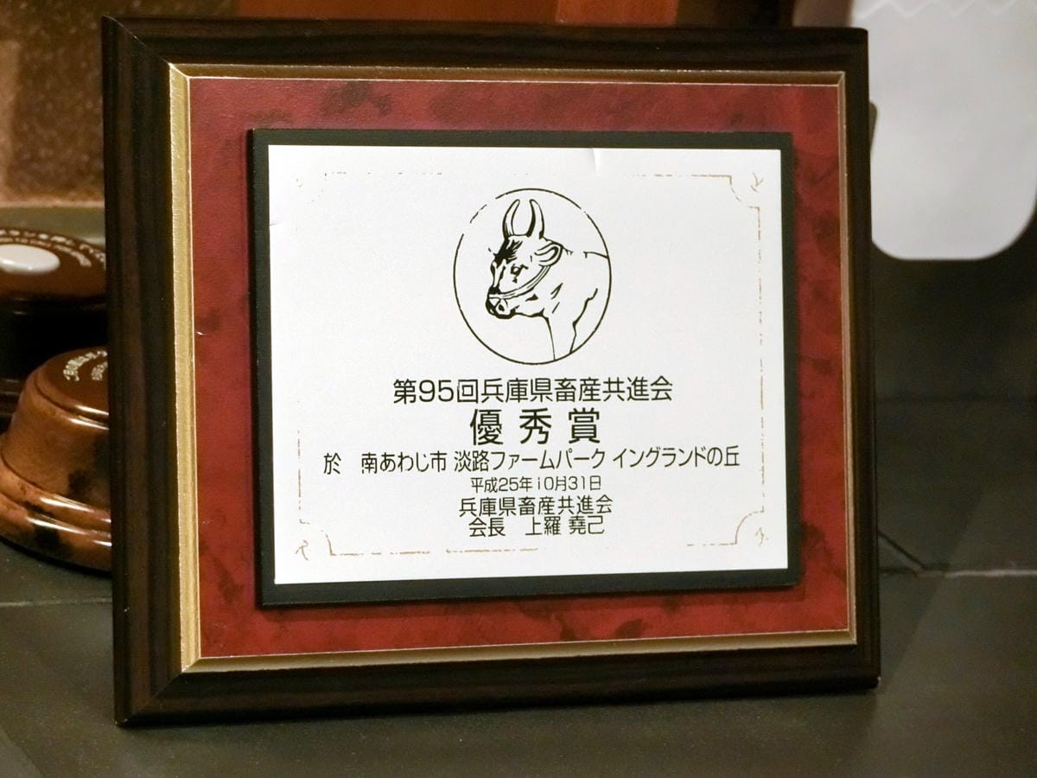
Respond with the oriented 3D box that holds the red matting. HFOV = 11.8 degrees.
[{"bbox_3d":[0.003,-0.008,1.577,0.225,0.177,0.008,-1,0,-25],"label":"red matting"}]

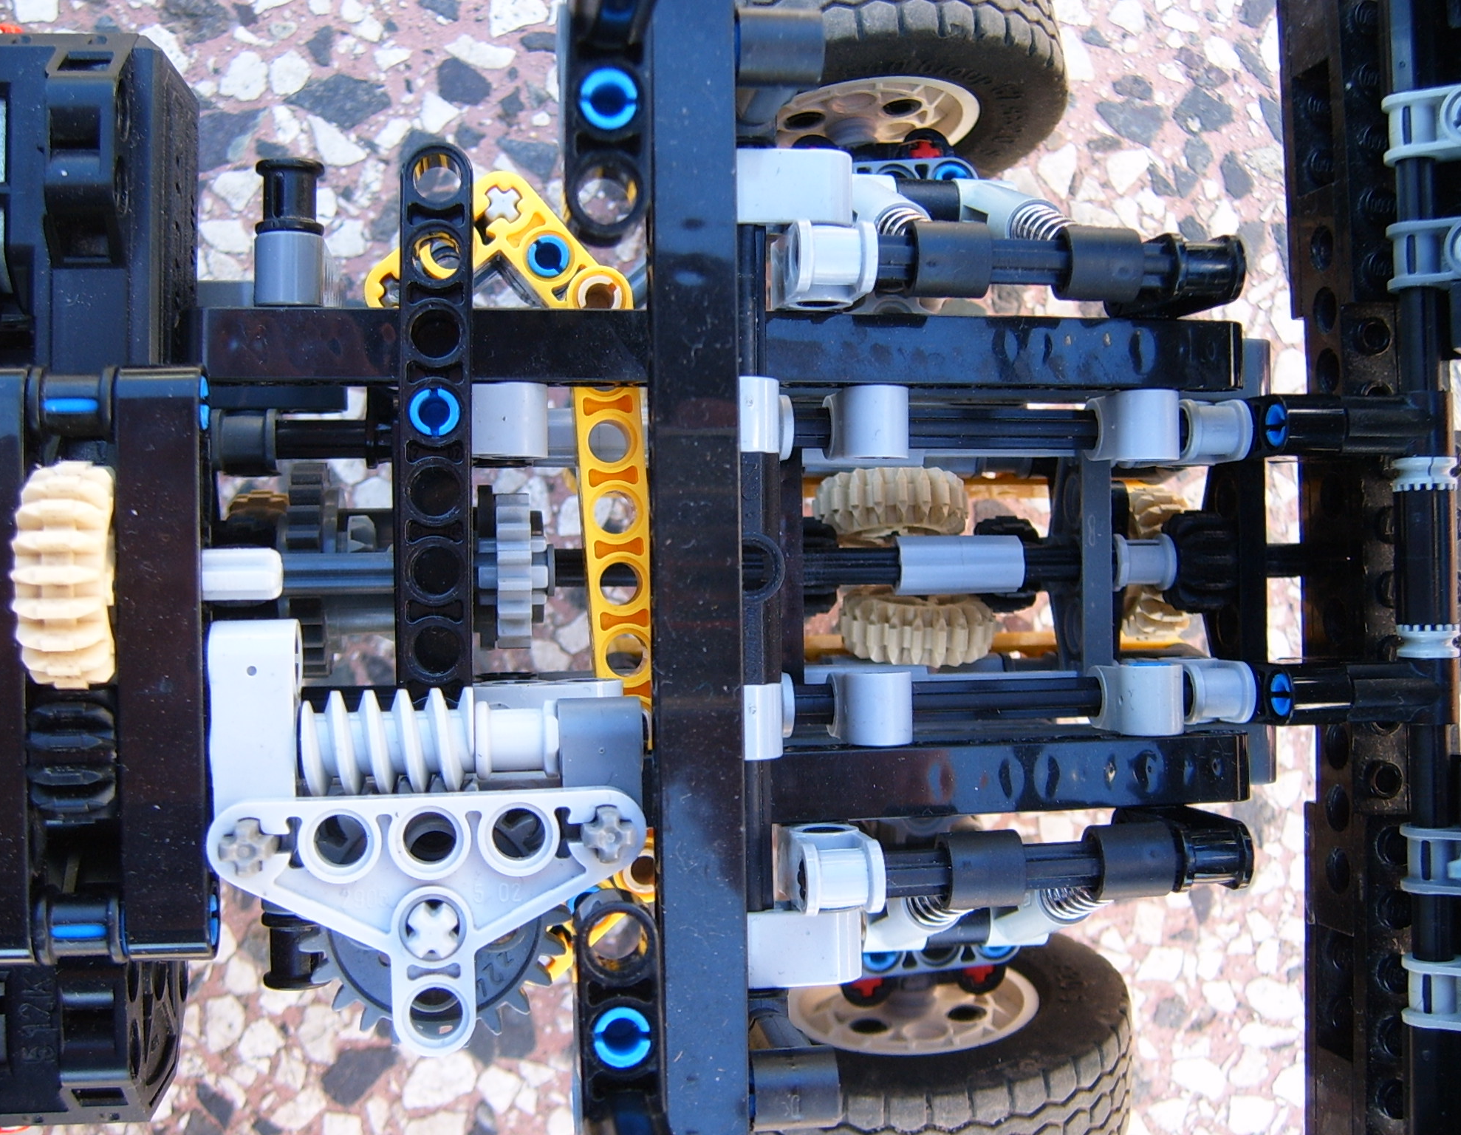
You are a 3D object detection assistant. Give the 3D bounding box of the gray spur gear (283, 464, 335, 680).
[{"bbox_3d":[-0.050,0.000,0.198,0.006,0.025,0.025,-1,90,-10],"label":"gray spur gear"}]

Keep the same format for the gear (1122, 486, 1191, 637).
[{"bbox_3d":[0.060,-0.001,0.236,0.008,0.022,0.022,-1,90,-10],"label":"gear"}]

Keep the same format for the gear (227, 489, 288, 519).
[{"bbox_3d":[-0.061,0.001,0.215,0.008,0.022,0.022,-1,90,-10],"label":"gear"}]

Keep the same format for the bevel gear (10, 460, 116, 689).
[{"bbox_3d":[-0.062,0.001,0.157,0.008,0.022,0.022,-1,90,-10],"label":"bevel gear"}]

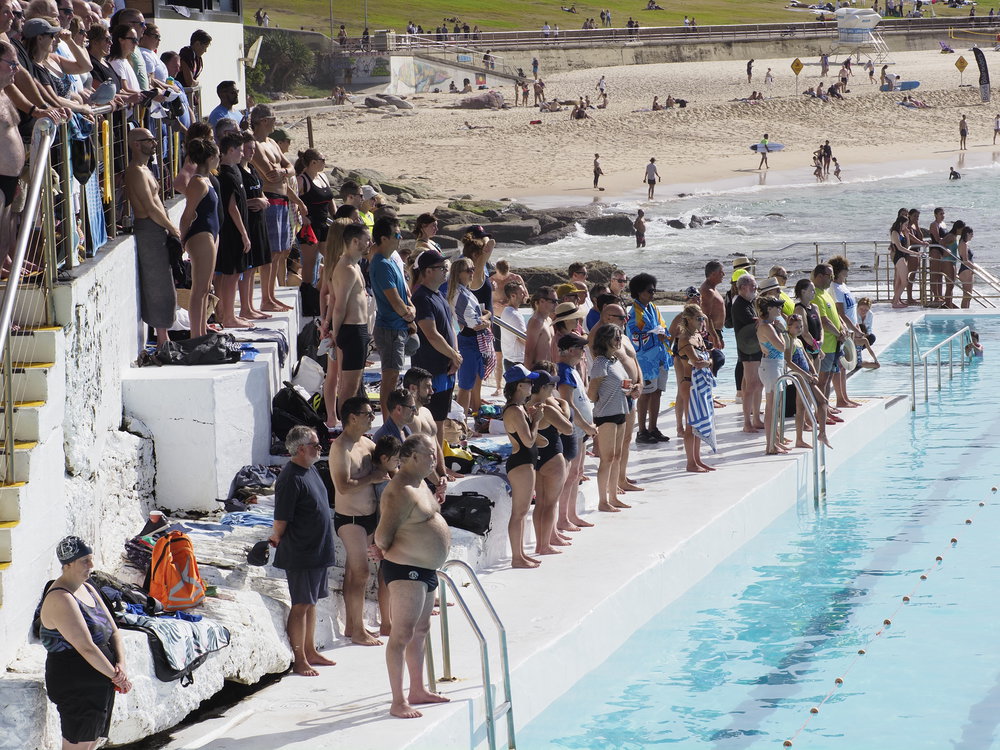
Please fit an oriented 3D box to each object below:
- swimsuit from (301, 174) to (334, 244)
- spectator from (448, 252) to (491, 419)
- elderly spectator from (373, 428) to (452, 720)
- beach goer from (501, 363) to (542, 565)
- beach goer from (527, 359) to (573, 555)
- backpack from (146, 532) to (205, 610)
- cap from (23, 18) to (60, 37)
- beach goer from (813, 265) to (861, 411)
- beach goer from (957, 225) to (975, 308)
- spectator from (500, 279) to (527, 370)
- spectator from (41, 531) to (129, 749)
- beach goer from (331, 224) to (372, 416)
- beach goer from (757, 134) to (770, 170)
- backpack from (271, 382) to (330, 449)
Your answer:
[{"bbox_3d":[-1.730,-1.573,31.300,0.250,0.630,0.340,2,6,31],"label":"swimsuit"},{"bbox_3d":[-0.272,-0.254,29.400,0.400,1.600,0.420,1,5,20],"label":"spectator"},{"bbox_3d":[-0.571,1.284,21.480,0.410,1.770,0.540,1,6,19],"label":"elderly spectator"},{"bbox_3d":[0.181,0.753,27.700,0.340,1.660,0.420,-1,5,8],"label":"beach goer"},{"bbox_3d":[0.446,0.732,27.950,0.360,1.580,0.420,0,5,12],"label":"beach goer"},{"bbox_3d":[-2.112,1.276,21.500,0.320,0.480,0.220,-5,-2,-38],"label":"backpack"},{"bbox_3d":[-3.129,-2.371,22.500,0.270,0.140,0.180,-7,4,9],"label":"cap"},{"bbox_3d":[3.961,-0.373,39.000,0.420,1.770,0.520,1,6,25],"label":"beach goer"},{"bbox_3d":[8.241,-1.847,58.300,0.320,1.600,0.400,-1,5,5],"label":"beach goer"},{"bbox_3d":[0.175,-0.169,37.200,0.320,1.750,0.480,-1,5,5],"label":"spectator"},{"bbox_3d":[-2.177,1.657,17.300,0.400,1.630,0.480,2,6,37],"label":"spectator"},{"bbox_3d":[-1.144,-0.279,25.380,0.310,1.770,0.490,1,6,21],"label":"beach goer"},{"bbox_3d":[13.073,-11.027,163.080,0.550,1.760,0.500,0,5,6],"label":"beach goer"},{"bbox_3d":[-1.654,0.336,27.300,0.360,0.520,0.300,-32,11,33],"label":"backpack"}]

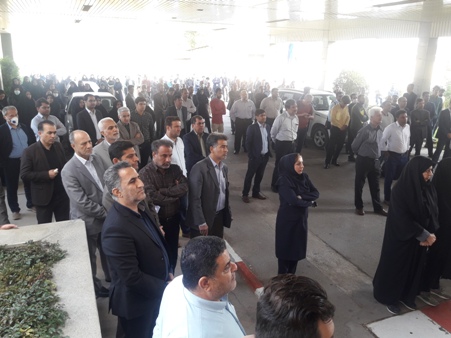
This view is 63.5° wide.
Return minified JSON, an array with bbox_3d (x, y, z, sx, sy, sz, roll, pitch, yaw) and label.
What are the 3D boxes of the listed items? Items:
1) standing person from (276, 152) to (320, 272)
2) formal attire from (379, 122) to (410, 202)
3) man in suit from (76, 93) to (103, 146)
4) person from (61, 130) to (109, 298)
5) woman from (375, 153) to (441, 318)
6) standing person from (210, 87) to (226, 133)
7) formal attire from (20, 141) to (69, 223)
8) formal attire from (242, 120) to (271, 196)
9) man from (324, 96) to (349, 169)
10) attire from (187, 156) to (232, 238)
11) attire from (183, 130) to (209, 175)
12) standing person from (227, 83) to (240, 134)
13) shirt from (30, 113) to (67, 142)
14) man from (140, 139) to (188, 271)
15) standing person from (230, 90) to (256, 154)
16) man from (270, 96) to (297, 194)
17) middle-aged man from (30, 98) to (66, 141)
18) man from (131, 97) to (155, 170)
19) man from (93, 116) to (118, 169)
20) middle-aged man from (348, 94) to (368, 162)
[{"bbox_3d":[0.704,0.612,3.692,0.400,1.580,0.480,15,21,40],"label":"standing person"},{"bbox_3d":[3.019,-0.097,6.495,0.490,1.440,0.310,-3,16,-14],"label":"formal attire"},{"bbox_3d":[-2.764,-0.639,7.524,0.350,1.785,0.530,12,19,33],"label":"man in suit"},{"bbox_3d":[-1.429,0.469,3.769,0.370,1.750,0.540,9,18,26],"label":"person"},{"bbox_3d":[1.809,0.661,3.564,0.530,1.620,0.480,-12,20,-39],"label":"woman"},{"bbox_3d":[-0.196,-1.361,10.204,0.520,1.770,0.360,-11,20,-35],"label":"standing person"},{"bbox_3d":[-2.201,0.342,4.513,0.370,1.400,0.560,10,18,28],"label":"formal attire"},{"bbox_3d":[0.568,-0.157,6.554,0.360,1.440,0.540,15,21,40],"label":"formal attire"},{"bbox_3d":[2.752,-0.912,8.921,0.520,1.695,0.400,-3,16,-14],"label":"man"},{"bbox_3d":[-0.171,0.544,3.946,0.360,1.400,0.540,13,20,36],"label":"attire"},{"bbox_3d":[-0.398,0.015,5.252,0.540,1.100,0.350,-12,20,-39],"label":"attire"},{"bbox_3d":[0.319,-2.131,12.942,0.520,1.760,0.340,-6,17,-23],"label":"standing person"},{"bbox_3d":[-3.221,-0.688,6.654,0.340,0.620,0.550,15,21,40],"label":"shirt"},{"bbox_3d":[-0.620,0.526,3.805,0.520,1.685,0.360,-11,20,-35],"label":"man"},{"bbox_3d":[0.490,-1.329,10.276,0.640,1.750,0.380,-4,17,-18],"label":"standing person"},{"bbox_3d":[1.148,-0.419,7.099,0.500,1.750,0.350,-11,20,-36],"label":"man"},{"bbox_3d":[-3.226,-0.402,6.735,0.360,1.785,0.550,15,21,40],"label":"middle-aged man"},{"bbox_3d":[-1.685,-0.591,7.540,0.500,1.755,0.300,-6,17,-24],"label":"man"},{"bbox_3d":[-1.390,0.254,4.486,0.360,1.775,0.520,8,17,23],"label":"man"},{"bbox_3d":[3.440,-1.033,9.476,0.400,1.730,0.520,8,17,24],"label":"middle-aged man"}]

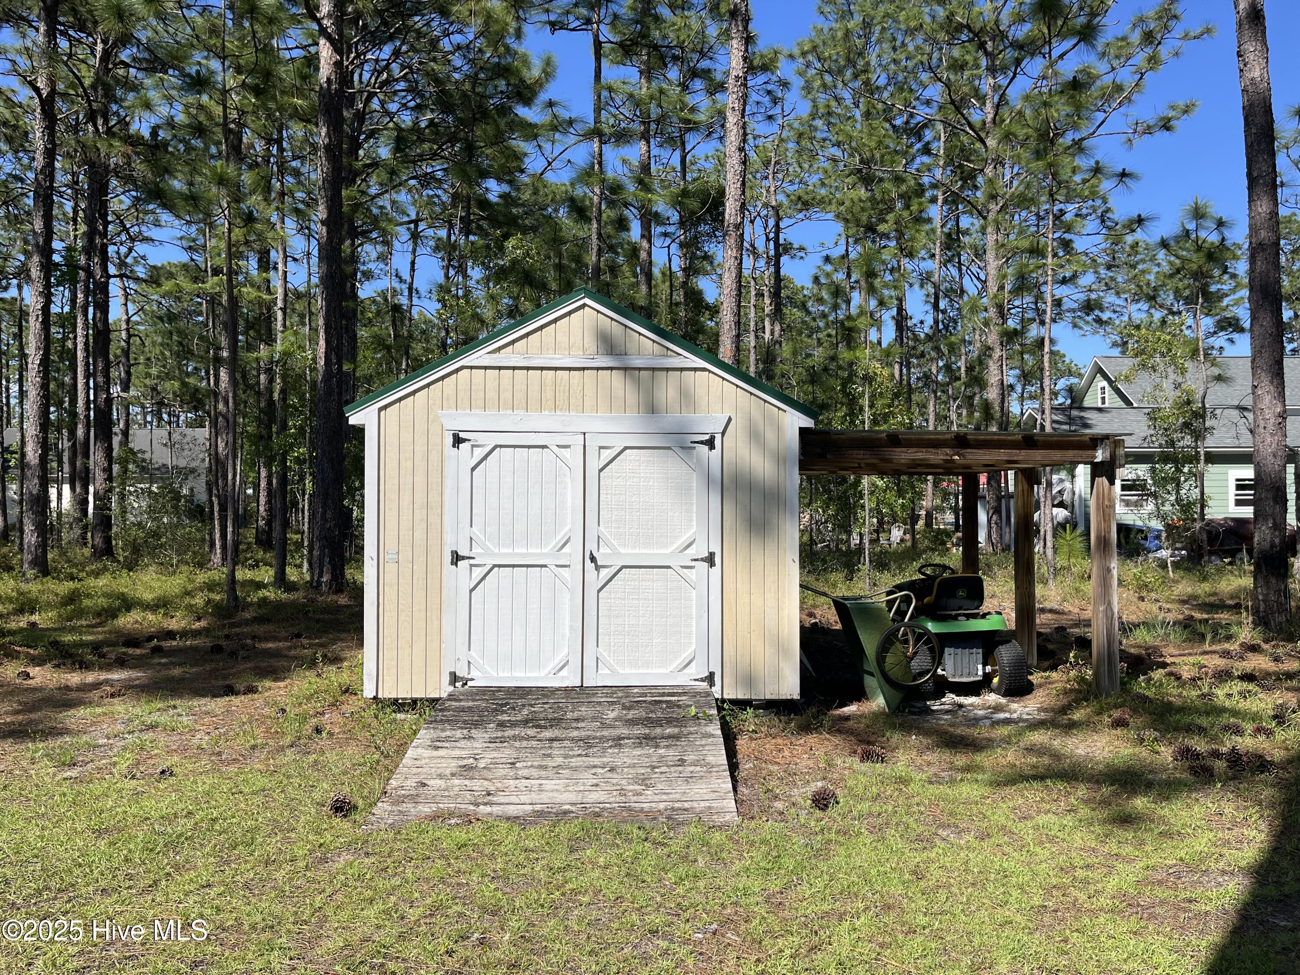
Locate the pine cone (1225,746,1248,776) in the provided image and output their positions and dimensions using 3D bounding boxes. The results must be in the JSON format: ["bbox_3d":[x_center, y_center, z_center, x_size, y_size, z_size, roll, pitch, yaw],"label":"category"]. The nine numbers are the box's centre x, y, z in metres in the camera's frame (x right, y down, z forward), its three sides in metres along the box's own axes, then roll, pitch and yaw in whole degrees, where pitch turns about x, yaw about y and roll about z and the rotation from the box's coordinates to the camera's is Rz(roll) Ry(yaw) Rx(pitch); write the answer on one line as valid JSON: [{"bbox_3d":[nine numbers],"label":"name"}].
[{"bbox_3d":[3.385,1.578,5.640,0.125,0.147,0.128,0,-1,-1],"label":"pine cone"}]

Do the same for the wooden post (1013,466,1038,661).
[{"bbox_3d":[3.515,0.729,9.121,0.145,1.840,0.145,0,-1,-1],"label":"wooden post"}]

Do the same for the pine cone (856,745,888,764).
[{"bbox_3d":[1.325,1.595,5.830,0.176,0.106,0.123,0,-1,-1],"label":"pine cone"}]

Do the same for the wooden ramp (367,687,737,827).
[{"bbox_3d":[-0.479,1.554,5.895,1.850,0.290,2.160,0,-1,-1],"label":"wooden ramp"}]

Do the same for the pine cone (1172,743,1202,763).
[{"bbox_3d":[3.224,1.597,5.870,0.171,0.114,0.123,0,-1,-1],"label":"pine cone"}]

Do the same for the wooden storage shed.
[{"bbox_3d":[-0.520,0.094,8.929,3.370,2.980,3.850,0,-1,-1],"label":"wooden storage shed"}]

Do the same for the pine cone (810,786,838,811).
[{"bbox_3d":[0.897,1.601,5.030,0.138,0.119,0.133,0,-1,-1],"label":"pine cone"}]

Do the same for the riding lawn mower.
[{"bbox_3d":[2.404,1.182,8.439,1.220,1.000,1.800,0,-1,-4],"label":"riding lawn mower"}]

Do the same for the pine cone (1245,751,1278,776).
[{"bbox_3d":[3.525,1.593,5.630,0.180,0.128,0.133,0,-1,-1],"label":"pine cone"}]

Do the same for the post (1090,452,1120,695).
[{"bbox_3d":[3.548,0.673,7.623,0.145,1.880,0.145,0,-1,-1],"label":"post"}]

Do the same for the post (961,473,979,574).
[{"bbox_3d":[3.482,0.765,10.621,0.145,1.840,0.145,0,-1,-1],"label":"post"}]

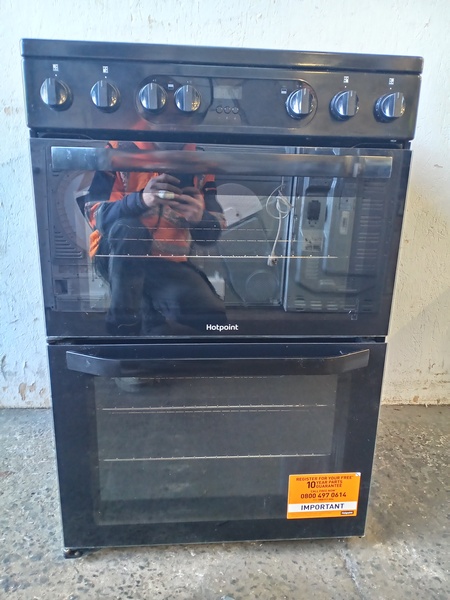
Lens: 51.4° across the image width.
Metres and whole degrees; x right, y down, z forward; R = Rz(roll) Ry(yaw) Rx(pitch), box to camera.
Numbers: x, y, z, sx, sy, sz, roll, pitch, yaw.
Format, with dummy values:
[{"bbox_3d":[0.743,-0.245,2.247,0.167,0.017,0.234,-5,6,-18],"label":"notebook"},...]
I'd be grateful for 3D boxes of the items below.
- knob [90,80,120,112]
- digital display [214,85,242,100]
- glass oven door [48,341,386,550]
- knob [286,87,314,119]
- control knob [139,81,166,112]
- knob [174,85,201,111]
[{"bbox_3d":[-0.174,-0.297,0.685,0.040,0.040,0.025,0,16,-4],"label":"knob"},{"bbox_3d":[0.005,-0.314,0.709,0.039,0.018,0.006,0,16,-4],"label":"digital display"},{"bbox_3d":[-0.009,0.280,0.871,0.595,0.420,0.065,0,16,-4],"label":"glass oven door"},{"bbox_3d":[0.114,-0.297,0.706,0.040,0.040,0.025,0,16,-4],"label":"knob"},{"bbox_3d":[-0.106,-0.297,0.690,0.040,0.040,0.025,0,16,-4],"label":"control knob"},{"bbox_3d":[-0.055,-0.297,0.694,0.040,0.040,0.025,0,16,-4],"label":"knob"}]

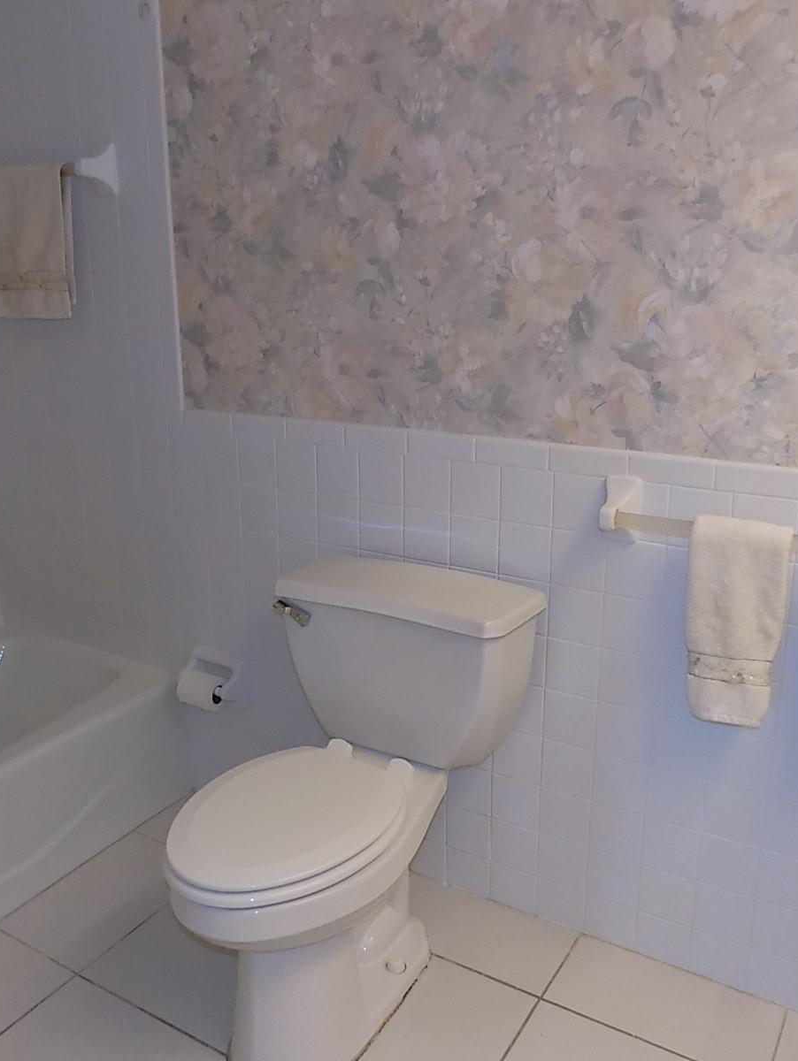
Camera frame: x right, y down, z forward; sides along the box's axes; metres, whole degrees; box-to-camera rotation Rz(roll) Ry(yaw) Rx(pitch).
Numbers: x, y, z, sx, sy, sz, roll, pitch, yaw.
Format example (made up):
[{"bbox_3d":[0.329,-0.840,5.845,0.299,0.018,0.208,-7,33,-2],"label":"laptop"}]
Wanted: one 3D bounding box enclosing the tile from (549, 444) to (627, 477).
[{"bbox_3d":[0.350,-0.128,1.737,0.151,0.049,0.010,9,17,29],"label":"tile"}]

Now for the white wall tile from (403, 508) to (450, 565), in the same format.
[{"bbox_3d":[0.058,0.014,1.956,0.108,0.108,0.008,9,17,29],"label":"white wall tile"}]

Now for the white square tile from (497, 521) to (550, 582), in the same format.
[{"bbox_3d":[0.247,0.043,1.848,0.108,0.108,0.008,9,17,29],"label":"white square tile"}]

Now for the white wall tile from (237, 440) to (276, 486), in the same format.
[{"bbox_3d":[-0.319,-0.152,2.140,0.108,0.108,0.010,9,18,29],"label":"white wall tile"}]

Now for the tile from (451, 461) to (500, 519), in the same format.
[{"bbox_3d":[0.153,-0.079,1.873,0.108,0.108,0.008,9,17,29],"label":"tile"}]

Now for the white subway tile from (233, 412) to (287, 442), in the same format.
[{"bbox_3d":[-0.310,-0.232,2.105,0.152,0.052,0.010,9,18,30],"label":"white subway tile"}]

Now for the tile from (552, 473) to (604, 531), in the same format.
[{"bbox_3d":[0.335,-0.053,1.755,0.108,0.108,0.009,9,18,30],"label":"tile"}]

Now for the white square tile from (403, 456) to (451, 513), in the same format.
[{"bbox_3d":[0.059,-0.093,1.927,0.108,0.108,0.010,9,18,29],"label":"white square tile"}]

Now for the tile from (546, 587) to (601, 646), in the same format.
[{"bbox_3d":[0.340,0.165,1.812,0.108,0.108,0.009,9,18,30],"label":"tile"}]

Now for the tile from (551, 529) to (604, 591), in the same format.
[{"bbox_3d":[0.341,0.057,1.794,0.108,0.108,0.008,9,17,29],"label":"tile"}]

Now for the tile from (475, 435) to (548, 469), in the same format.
[{"bbox_3d":[0.217,-0.148,1.813,0.151,0.049,0.010,9,17,29],"label":"tile"}]

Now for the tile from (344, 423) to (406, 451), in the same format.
[{"bbox_3d":[-0.048,-0.195,1.953,0.152,0.052,0.010,9,18,30],"label":"tile"}]

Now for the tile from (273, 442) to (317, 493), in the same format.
[{"bbox_3d":[-0.224,-0.137,2.087,0.108,0.108,0.010,9,18,29],"label":"tile"}]

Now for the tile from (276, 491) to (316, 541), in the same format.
[{"bbox_3d":[-0.229,-0.035,2.108,0.108,0.108,0.009,9,18,30],"label":"tile"}]

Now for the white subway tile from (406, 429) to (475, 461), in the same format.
[{"bbox_3d":[0.084,-0.172,1.878,0.152,0.052,0.010,9,18,30],"label":"white subway tile"}]

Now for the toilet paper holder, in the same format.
[{"bbox_3d":[-0.478,0.379,2.323,0.156,0.130,0.093,9,18,29],"label":"toilet paper holder"}]

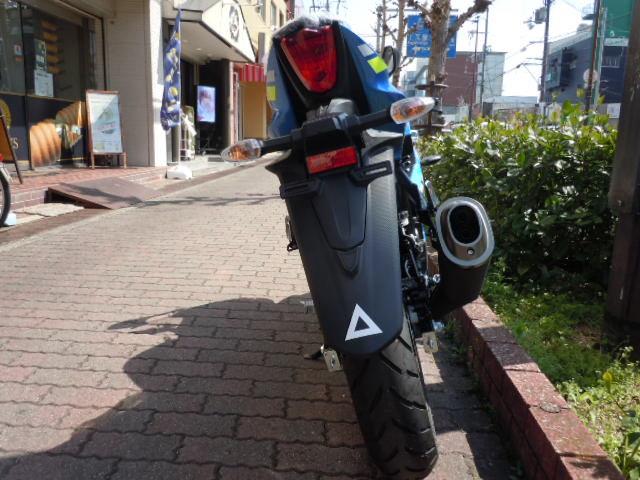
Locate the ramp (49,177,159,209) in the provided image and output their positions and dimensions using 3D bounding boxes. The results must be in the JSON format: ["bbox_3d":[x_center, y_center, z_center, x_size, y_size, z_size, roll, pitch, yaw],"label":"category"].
[{"bbox_3d":[-2.361,-0.558,5.868,0.760,0.165,1.520,1,11,0],"label":"ramp"}]

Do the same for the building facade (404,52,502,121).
[{"bbox_3d":[11.757,-12.516,48.469,9.300,8.841,6.000,1,11,0],"label":"building facade"}]

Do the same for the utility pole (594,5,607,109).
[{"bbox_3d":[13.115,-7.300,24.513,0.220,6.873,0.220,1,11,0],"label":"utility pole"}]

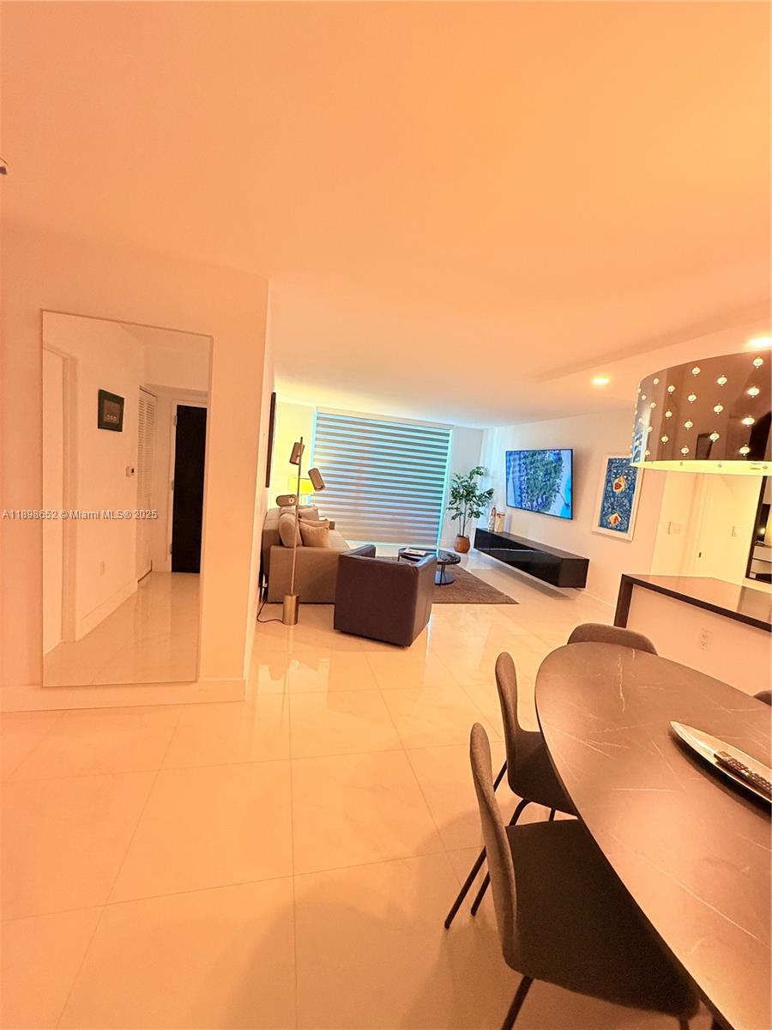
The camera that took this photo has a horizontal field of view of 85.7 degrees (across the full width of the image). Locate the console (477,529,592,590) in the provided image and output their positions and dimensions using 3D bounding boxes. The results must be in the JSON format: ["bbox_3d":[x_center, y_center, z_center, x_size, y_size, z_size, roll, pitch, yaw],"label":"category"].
[{"bbox_3d":[2.116,0.597,6.488,0.404,0.371,2.435,3,6,-14],"label":"console"}]

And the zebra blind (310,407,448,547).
[{"bbox_3d":[-0.084,-0.625,7.915,2.643,2.376,0.104,3,6,-14],"label":"zebra blind"}]

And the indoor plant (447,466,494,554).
[{"bbox_3d":[1.587,-0.066,7.969,0.847,1.693,0.743,3,6,-14],"label":"indoor plant"}]

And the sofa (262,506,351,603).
[{"bbox_3d":[-1.067,0.400,5.443,0.936,0.847,2.168,3,6,-14],"label":"sofa"}]

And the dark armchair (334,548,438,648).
[{"bbox_3d":[0.012,0.724,3.981,0.720,0.698,0.683,7,6,20],"label":"dark armchair"}]

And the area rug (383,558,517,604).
[{"bbox_3d":[0.537,0.890,6.088,1.708,0.015,2.450,3,6,-14],"label":"area rug"}]

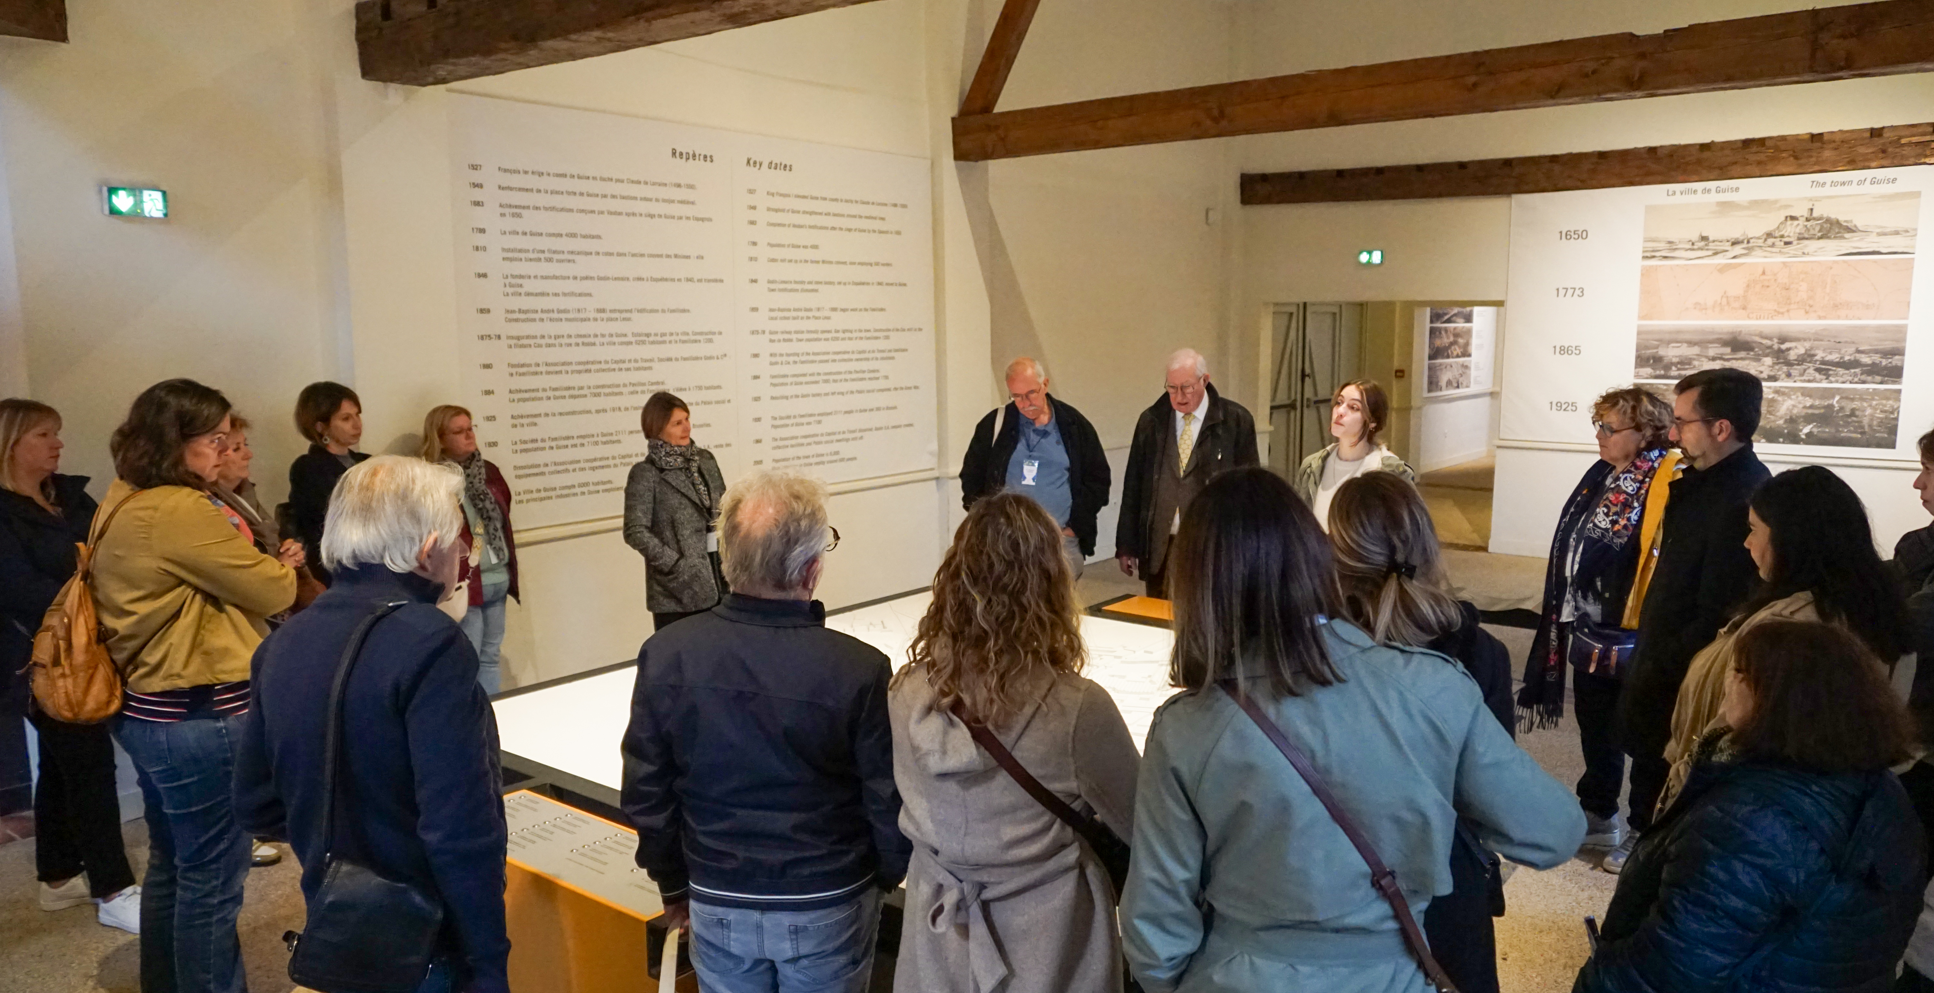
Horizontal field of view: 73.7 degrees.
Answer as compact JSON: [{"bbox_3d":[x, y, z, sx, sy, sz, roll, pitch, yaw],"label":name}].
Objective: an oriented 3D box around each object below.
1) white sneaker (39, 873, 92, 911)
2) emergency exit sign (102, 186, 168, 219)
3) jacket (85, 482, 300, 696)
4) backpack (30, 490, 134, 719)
[{"bbox_3d":[-2.967,1.311,4.366,0.270,0.100,0.100,-4,9,-25],"label":"white sneaker"},{"bbox_3d":[-3.095,-1.092,4.794,0.055,0.102,0.195,6,10,38],"label":"emergency exit sign"},{"bbox_3d":[-1.960,0.237,3.272,0.460,0.570,0.500,-5,9,-30],"label":"jacket"},{"bbox_3d":[-2.179,0.288,3.172,0.240,0.530,0.300,-7,10,-40],"label":"backpack"}]

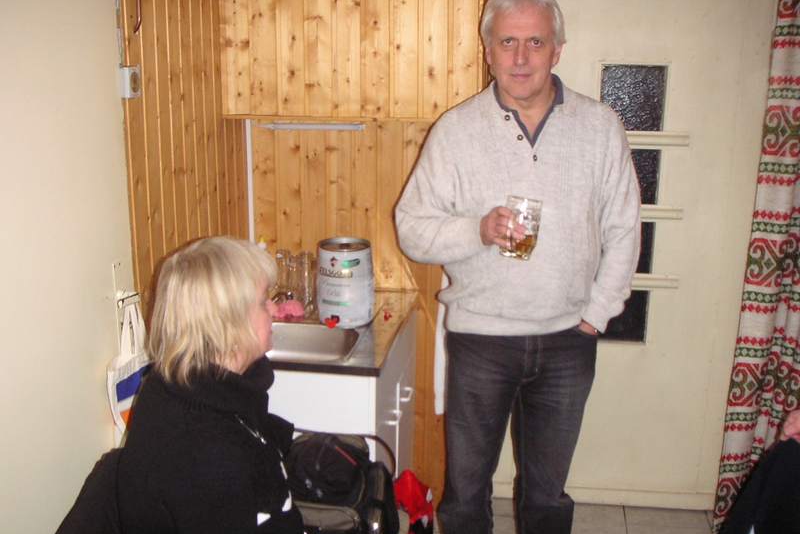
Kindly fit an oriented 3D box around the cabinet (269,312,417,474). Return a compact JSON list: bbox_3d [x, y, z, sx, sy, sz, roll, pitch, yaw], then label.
[{"bbox_3d":[-0.298,0.590,2.785,0.590,0.840,0.830,2,12,8],"label":"cabinet"}]

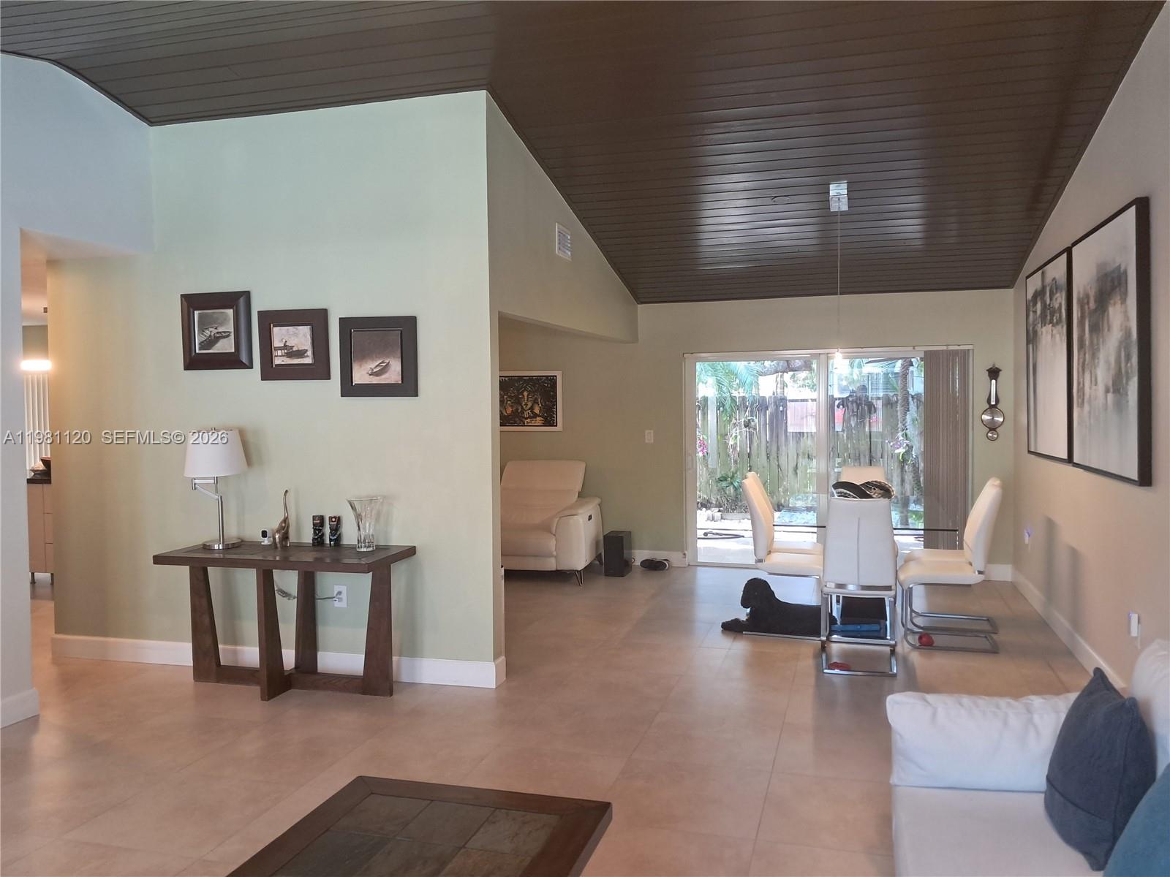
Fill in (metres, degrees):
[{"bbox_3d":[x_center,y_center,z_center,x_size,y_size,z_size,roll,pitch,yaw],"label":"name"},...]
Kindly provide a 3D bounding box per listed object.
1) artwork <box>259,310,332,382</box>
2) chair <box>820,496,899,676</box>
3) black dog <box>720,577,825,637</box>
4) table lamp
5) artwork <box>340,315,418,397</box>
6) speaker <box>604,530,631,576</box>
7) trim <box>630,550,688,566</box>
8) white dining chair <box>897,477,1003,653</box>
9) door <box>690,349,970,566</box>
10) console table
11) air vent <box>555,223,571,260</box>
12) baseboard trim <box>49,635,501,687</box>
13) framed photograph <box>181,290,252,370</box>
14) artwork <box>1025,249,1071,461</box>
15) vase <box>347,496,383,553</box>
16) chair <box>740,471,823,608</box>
[{"bbox_3d":[-1.631,-0.522,5.116,0.439,0.395,0.025,0,2,15],"label":"artwork"},{"bbox_3d":[1.586,0.808,5.274,0.417,0.979,0.596,0,2,16],"label":"chair"},{"bbox_3d":[1.298,1.097,6.064,0.755,0.354,0.298,0,2,16],"label":"black dog"},{"bbox_3d":[-2.082,0.280,5.146,0.360,0.668,0.360,0,2,16],"label":"table lamp"},{"bbox_3d":[-1.147,-0.451,5.049,0.464,0.441,0.030,0,2,16],"label":"artwork"},{"bbox_3d":[0.291,1.037,8.172,0.178,0.360,0.260,0,2,16],"label":"speaker"},{"bbox_3d":[0.682,1.125,8.521,0.566,0.143,0.020,0,2,16],"label":"trim"},{"bbox_3d":[2.253,0.778,5.687,0.596,0.993,0.417,0,2,16],"label":"white dining chair"},{"bbox_3d":[2.109,0.209,8.092,2.434,1.967,0.120,0,2,16],"label":"door"},{"bbox_3d":[-1.602,0.991,4.961,1.264,0.757,0.534,0,2,16],"label":"console table"},{"bbox_3d":[-0.148,-1.338,6.256,0.025,0.200,0.350,0,2,16],"label":"air vent"},{"bbox_3d":[-1.861,1.267,5.323,2.911,0.144,0.165,0,2,15],"label":"baseboard trim"},{"bbox_3d":[-2.122,-0.615,5.242,0.457,0.441,0.035,0,2,15],"label":"framed photograph"},{"bbox_3d":[3.183,-0.535,6.249,0.055,1.325,1.350,0,2,16],"label":"artwork"},{"bbox_3d":[-1.185,0.459,4.936,0.195,0.295,0.195,0,2,16],"label":"vase"},{"bbox_3d":[1.351,0.761,6.104,0.570,1.020,0.440,0,2,21],"label":"chair"}]

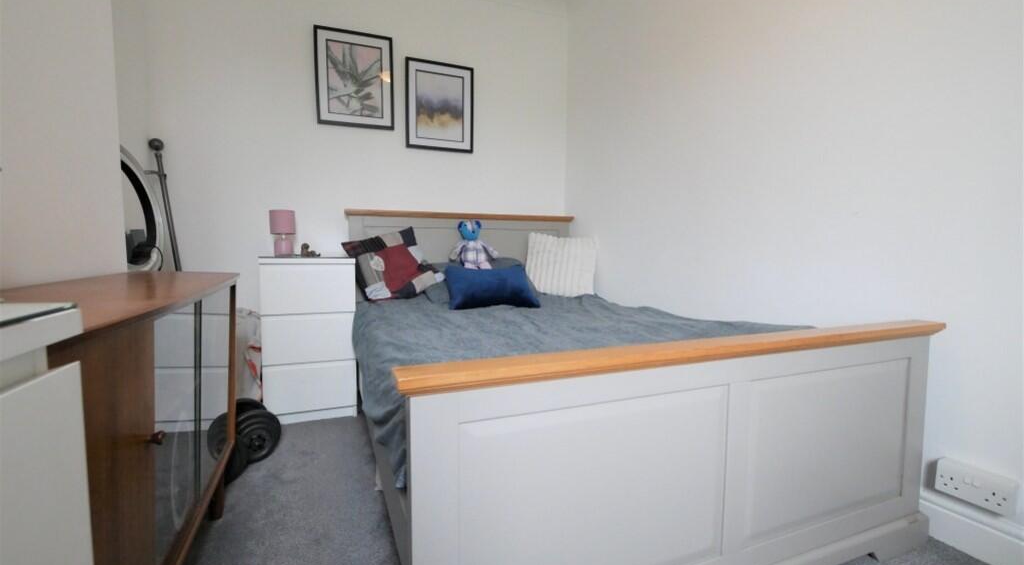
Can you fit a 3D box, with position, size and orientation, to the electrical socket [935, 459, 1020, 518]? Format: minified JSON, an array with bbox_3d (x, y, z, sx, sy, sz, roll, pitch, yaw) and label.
[{"bbox_3d":[1.241,0.541,1.104,0.038,0.086,0.145,-1,4,-22],"label":"electrical socket"}]

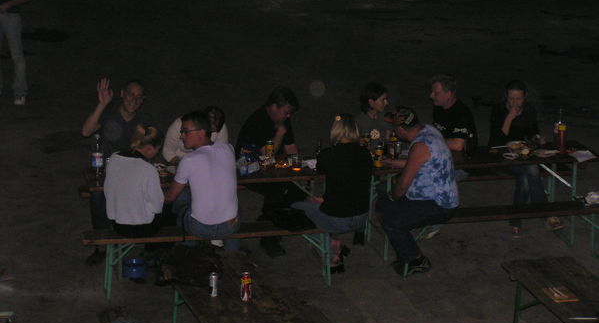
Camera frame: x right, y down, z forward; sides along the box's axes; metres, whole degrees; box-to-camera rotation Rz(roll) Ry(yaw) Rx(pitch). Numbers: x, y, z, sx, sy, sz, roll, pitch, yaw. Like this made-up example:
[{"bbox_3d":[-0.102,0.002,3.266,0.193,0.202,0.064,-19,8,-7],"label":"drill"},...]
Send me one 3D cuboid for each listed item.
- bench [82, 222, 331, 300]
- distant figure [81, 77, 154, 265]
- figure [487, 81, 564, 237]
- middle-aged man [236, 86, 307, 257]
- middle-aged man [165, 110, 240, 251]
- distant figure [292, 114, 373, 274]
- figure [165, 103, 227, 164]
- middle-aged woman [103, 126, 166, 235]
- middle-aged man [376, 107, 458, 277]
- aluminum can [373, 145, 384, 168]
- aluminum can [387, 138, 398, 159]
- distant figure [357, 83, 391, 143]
[{"bbox_3d":[-0.623,0.757,12.320,2.161,0.480,0.263,-2,16,-10],"label":"bench"},{"bbox_3d":[-1.502,0.036,13.023,0.586,1.454,0.788,-3,17,-12],"label":"distant figure"},{"bbox_3d":[1.964,-0.052,13.714,0.545,1.323,0.707,-3,17,-12],"label":"figure"},{"bbox_3d":[-0.253,0.043,13.272,0.545,1.333,0.788,-9,19,-31],"label":"middle-aged man"},{"bbox_3d":[-0.775,0.276,12.316,0.566,1.404,0.747,-7,18,-25],"label":"middle-aged man"},{"bbox_3d":[0.291,0.279,12.441,0.556,1.353,0.646,-7,18,-25],"label":"distant figure"},{"bbox_3d":[-0.845,0.131,13.159,0.545,1.212,0.808,-2,16,-10],"label":"figure"},{"bbox_3d":[-1.314,0.336,12.542,0.490,1.250,0.700,0,19,-4],"label":"middle-aged woman"},{"bbox_3d":[0.965,0.220,12.880,0.710,1.320,0.530,11,21,27],"label":"middle-aged man"},{"bbox_3d":[0.661,-0.040,13.064,0.067,0.168,0.067,-3,19,-12],"label":"aluminum can"},{"bbox_3d":[0.789,-0.106,13.256,0.067,0.172,0.067,-3,19,-12],"label":"aluminum can"},{"bbox_3d":[0.668,0.007,13.454,0.485,1.323,0.707,-9,19,-30],"label":"distant figure"}]

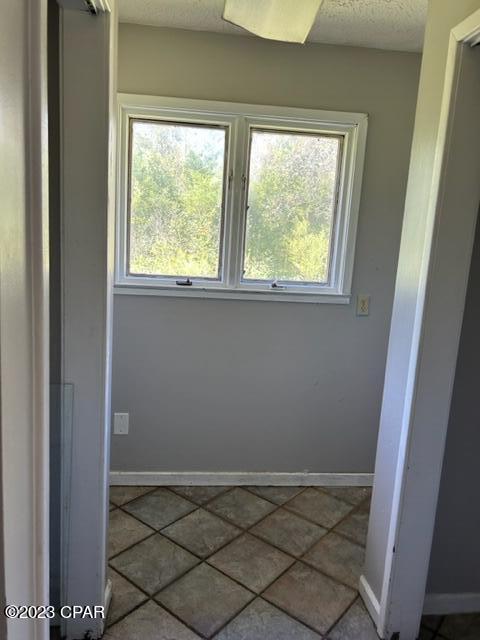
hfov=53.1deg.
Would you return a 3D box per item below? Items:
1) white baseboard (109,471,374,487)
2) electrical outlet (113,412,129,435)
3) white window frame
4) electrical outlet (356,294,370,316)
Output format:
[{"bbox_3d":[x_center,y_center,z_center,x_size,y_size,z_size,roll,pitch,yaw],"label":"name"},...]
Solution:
[{"bbox_3d":[0.039,0.952,2.845,1.620,0.088,0.016,2,10,-6],"label":"white baseboard"},{"bbox_3d":[-0.669,0.589,2.713,0.078,0.124,0.012,2,10,-6],"label":"electrical outlet"},{"bbox_3d":[-0.021,-0.615,2.584,1.355,1.016,0.090,2,10,-6],"label":"white window frame"},{"bbox_3d":[0.701,-0.079,2.726,0.071,0.116,0.012,2,10,-6],"label":"electrical outlet"}]

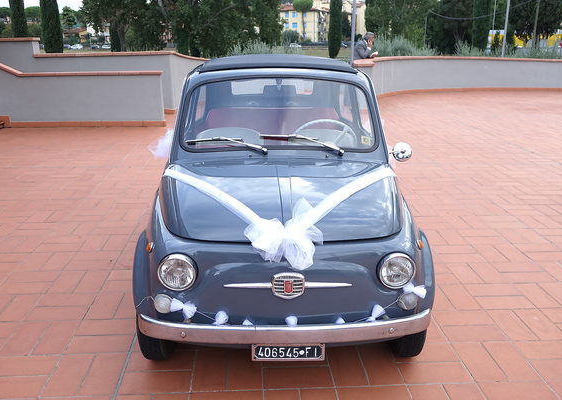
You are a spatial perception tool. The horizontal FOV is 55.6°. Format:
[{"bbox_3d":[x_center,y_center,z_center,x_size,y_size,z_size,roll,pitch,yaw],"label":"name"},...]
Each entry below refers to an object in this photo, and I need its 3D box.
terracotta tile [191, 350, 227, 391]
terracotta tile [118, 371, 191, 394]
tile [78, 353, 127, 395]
[{"bbox_3d":[-0.317,0.773,2.409,0.147,0.015,0.300,-1,18,-4],"label":"terracotta tile"},{"bbox_3d":[-0.536,0.790,2.291,0.297,0.020,0.144,-1,18,-4],"label":"terracotta tile"},{"bbox_3d":[-0.783,0.777,2.379,0.147,0.020,0.302,-1,18,-3],"label":"tile"}]

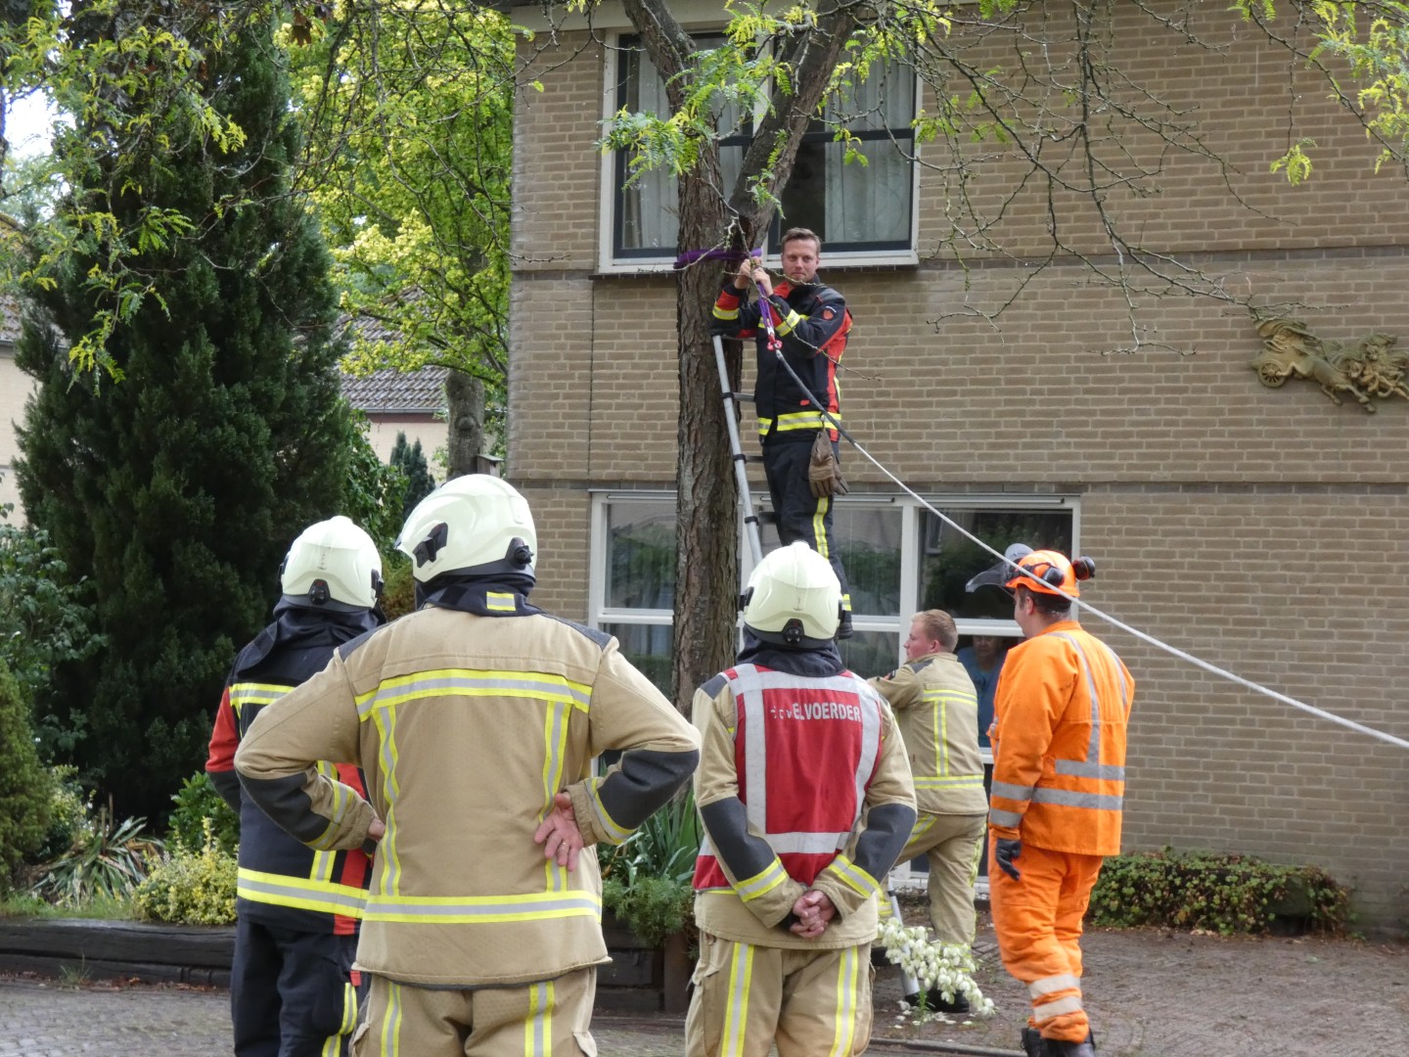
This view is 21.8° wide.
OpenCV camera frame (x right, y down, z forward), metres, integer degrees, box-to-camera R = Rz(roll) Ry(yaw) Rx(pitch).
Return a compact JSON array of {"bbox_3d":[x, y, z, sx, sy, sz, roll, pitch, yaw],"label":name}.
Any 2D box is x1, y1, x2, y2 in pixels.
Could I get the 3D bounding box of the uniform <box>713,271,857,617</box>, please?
[{"bbox_3d":[0.346,-0.368,16.100,0.480,1.480,0.580,3,-2,-42],"label":"uniform"}]

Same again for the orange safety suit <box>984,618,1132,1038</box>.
[{"bbox_3d":[1.299,1.117,13.400,0.420,1.580,0.550,0,-2,38],"label":"orange safety suit"}]

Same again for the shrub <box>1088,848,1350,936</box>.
[{"bbox_3d":[2.783,1.971,19.850,1.500,0.460,0.520,1,-2,31],"label":"shrub"}]

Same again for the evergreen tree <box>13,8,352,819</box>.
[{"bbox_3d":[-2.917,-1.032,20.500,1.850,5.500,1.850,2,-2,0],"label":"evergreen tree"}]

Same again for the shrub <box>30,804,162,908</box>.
[{"bbox_3d":[-2.756,1.484,16.600,0.600,0.460,0.550,2,-2,0],"label":"shrub"}]

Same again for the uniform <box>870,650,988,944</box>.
[{"bbox_3d":[0.943,1.202,15.650,0.620,1.340,0.520,1,-2,32],"label":"uniform"}]

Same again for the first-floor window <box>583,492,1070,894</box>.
[{"bbox_3d":[0.708,0.924,21.634,3.270,2.250,0.160,1,-2,30],"label":"first-floor window"}]

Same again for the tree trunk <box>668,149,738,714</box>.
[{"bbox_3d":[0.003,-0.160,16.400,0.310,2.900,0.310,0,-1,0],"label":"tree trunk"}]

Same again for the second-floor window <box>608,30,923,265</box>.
[{"bbox_3d":[0.336,-2.300,22.007,2.180,1.470,0.160,1,-2,30],"label":"second-floor window"}]

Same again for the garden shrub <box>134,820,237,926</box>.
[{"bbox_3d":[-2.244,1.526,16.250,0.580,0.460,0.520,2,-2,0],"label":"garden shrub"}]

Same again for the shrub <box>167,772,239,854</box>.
[{"bbox_3d":[-2.263,1.426,17.100,0.550,0.570,0.500,2,-2,0],"label":"shrub"}]

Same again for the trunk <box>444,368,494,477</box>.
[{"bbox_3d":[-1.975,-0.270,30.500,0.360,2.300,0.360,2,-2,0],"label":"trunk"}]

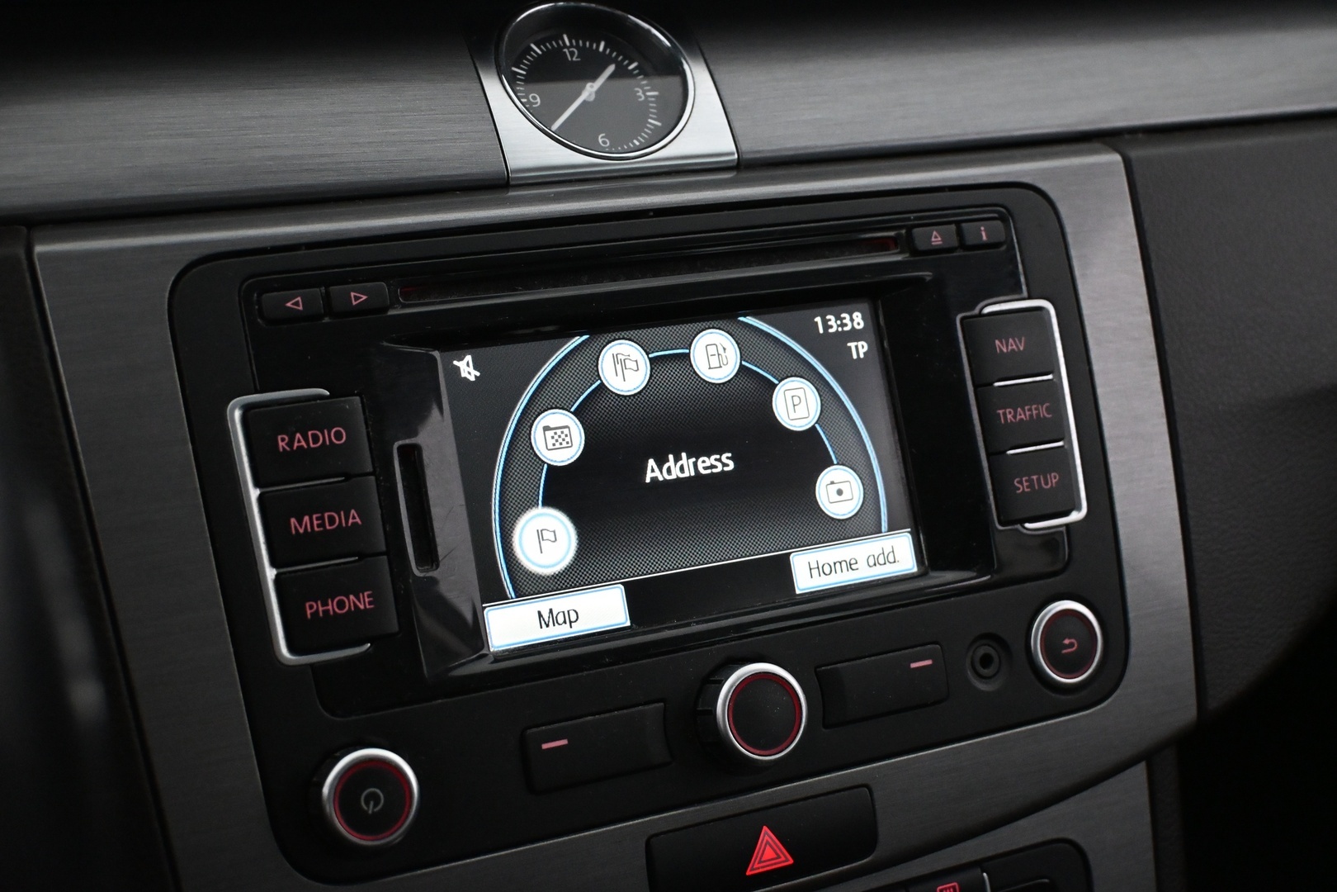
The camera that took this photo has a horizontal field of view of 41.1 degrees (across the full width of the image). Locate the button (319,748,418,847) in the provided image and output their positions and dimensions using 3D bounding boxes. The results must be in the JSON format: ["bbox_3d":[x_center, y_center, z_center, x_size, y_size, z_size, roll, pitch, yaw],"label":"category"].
[{"bbox_3d":[-0.062,0.070,0.361,0.019,0.019,0.012,-8,-2,-23],"label":"button"}]

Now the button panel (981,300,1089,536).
[{"bbox_3d":[0.087,-0.007,0.438,0.025,0.056,0.007,-8,-2,-23],"label":"button panel"}]

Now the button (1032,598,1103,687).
[{"bbox_3d":[0.096,0.048,0.436,0.020,0.020,0.007,-8,-2,-23],"label":"button"}]

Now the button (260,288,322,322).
[{"bbox_3d":[-0.078,-0.029,0.368,0.013,0.005,0.005,-8,-2,-23],"label":"button"}]

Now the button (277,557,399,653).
[{"bbox_3d":[-0.069,0.033,0.367,0.023,0.016,0.006,-8,-2,-23],"label":"button"}]

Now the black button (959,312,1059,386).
[{"bbox_3d":[0.082,-0.024,0.437,0.024,0.016,0.006,-8,-2,-23],"label":"black button"}]

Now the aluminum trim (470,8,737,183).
[{"bbox_3d":[-0.018,-0.086,0.430,0.059,0.010,0.052,-8,65,-23],"label":"aluminum trim"}]

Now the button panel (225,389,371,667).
[{"bbox_3d":[-0.075,0.017,0.366,0.025,0.055,0.007,-8,-2,-23],"label":"button panel"}]

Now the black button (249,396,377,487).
[{"bbox_3d":[-0.074,-0.001,0.368,0.023,0.015,0.006,-8,-2,-23],"label":"black button"}]

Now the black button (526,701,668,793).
[{"bbox_3d":[-0.016,0.065,0.387,0.033,0.013,0.005,-8,-2,-23],"label":"black button"}]

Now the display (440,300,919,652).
[{"bbox_3d":[0.004,0.005,0.411,0.109,0.066,0.007,-8,-2,-23],"label":"display"}]

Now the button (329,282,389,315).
[{"bbox_3d":[-0.065,-0.031,0.374,0.012,0.006,0.005,-8,-2,-23],"label":"button"}]

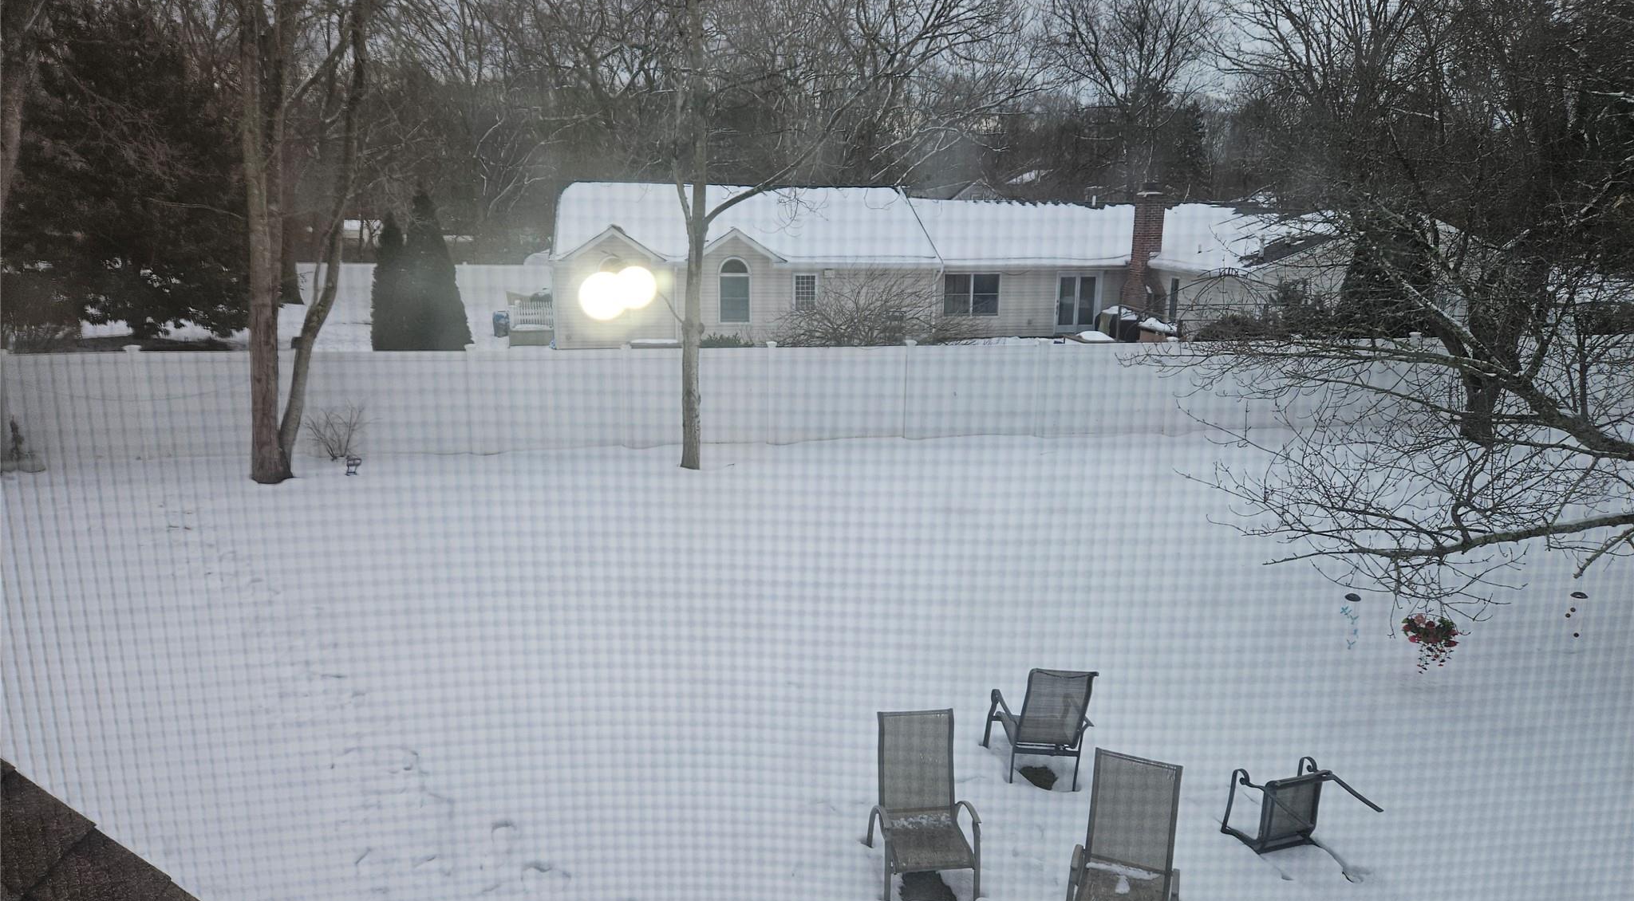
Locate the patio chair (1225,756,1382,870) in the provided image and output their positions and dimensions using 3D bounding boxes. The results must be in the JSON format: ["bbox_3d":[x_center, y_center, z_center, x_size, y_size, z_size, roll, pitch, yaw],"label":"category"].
[{"bbox_3d":[2.993,2.383,6.983,0.600,0.660,1.000,-2,12,-14],"label":"patio chair"}]

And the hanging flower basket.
[{"bbox_3d":[4.430,1.380,7.850,0.370,0.360,0.370,1,12,0],"label":"hanging flower basket"}]

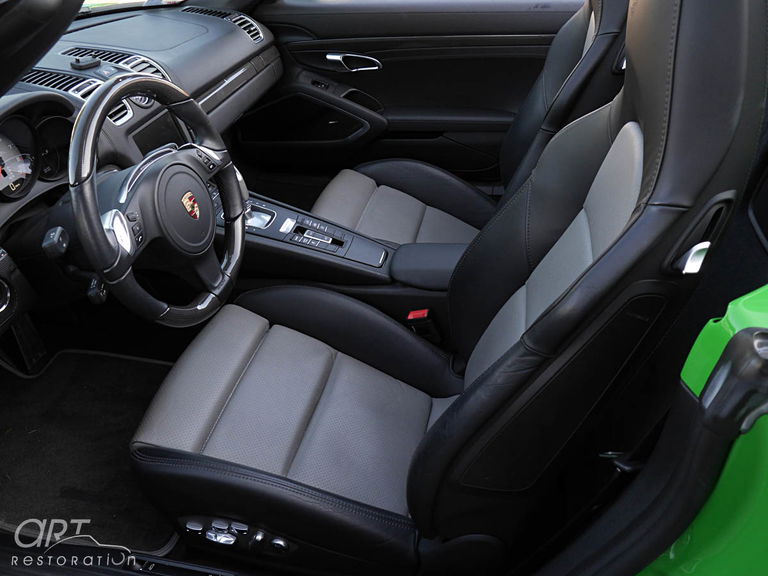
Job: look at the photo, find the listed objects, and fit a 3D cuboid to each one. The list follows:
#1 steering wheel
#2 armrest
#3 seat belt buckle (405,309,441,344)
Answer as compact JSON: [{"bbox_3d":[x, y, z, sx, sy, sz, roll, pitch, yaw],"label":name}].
[{"bbox_3d":[-0.326,-0.128,0.933,0.095,0.374,0.374,-7,32,19],"label":"steering wheel"},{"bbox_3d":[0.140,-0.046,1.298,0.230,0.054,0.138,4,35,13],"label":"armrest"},{"bbox_3d":[0.086,0.084,1.278,0.042,0.080,0.028,-12,30,22],"label":"seat belt buckle"}]

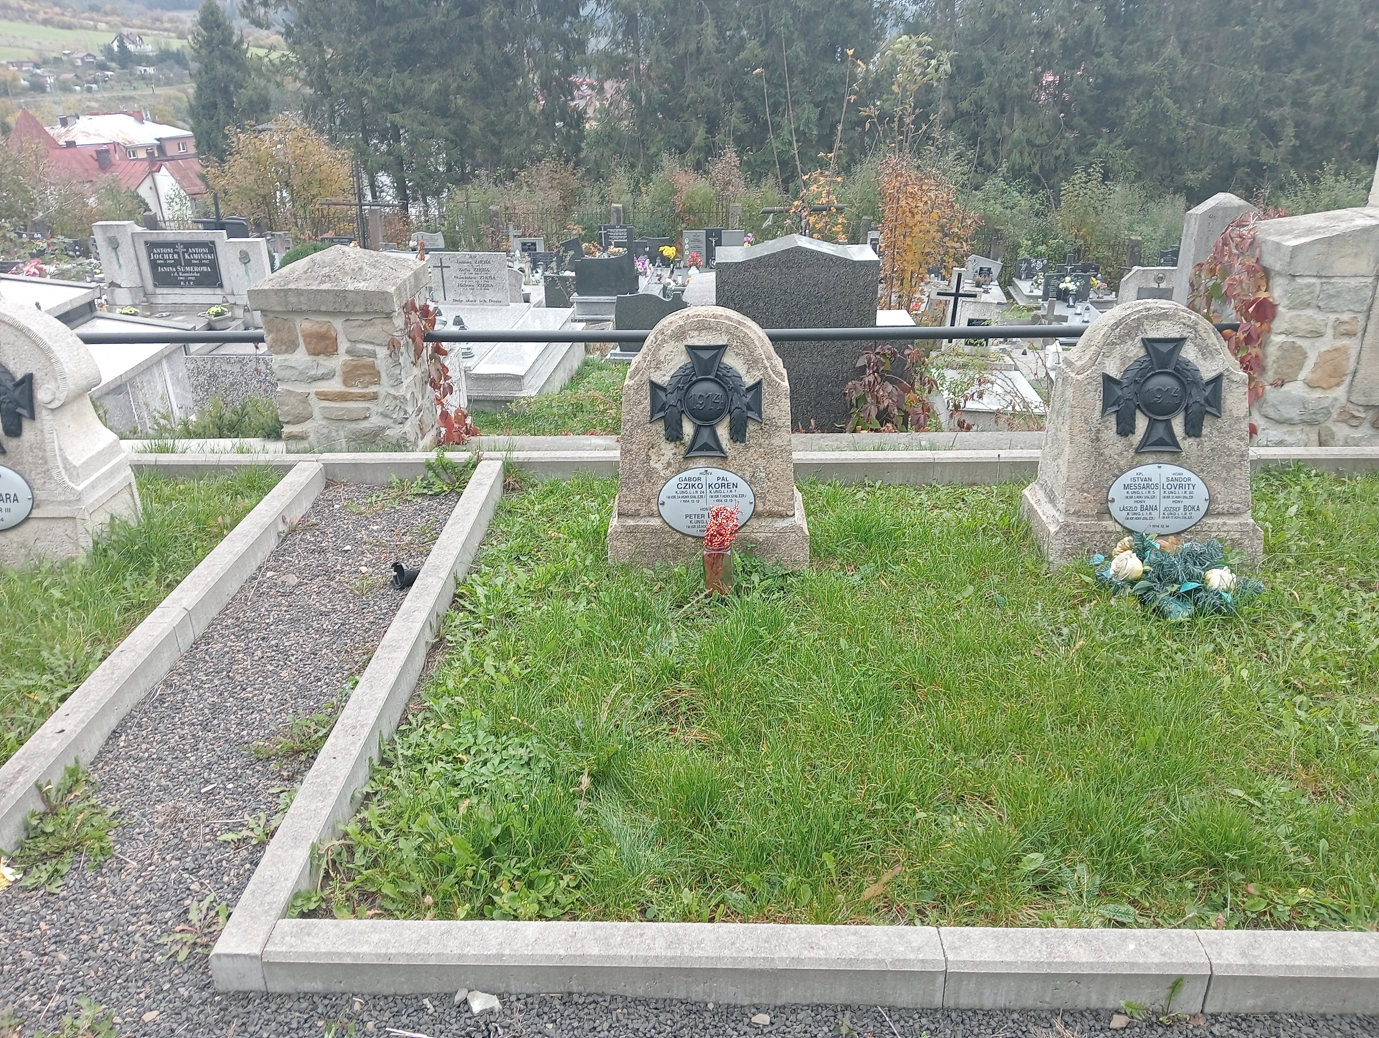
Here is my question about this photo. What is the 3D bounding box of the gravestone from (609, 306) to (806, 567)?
[{"bbox_3d":[0.047,-0.211,2.893,0.515,0.630,0.285,0,23,2],"label":"gravestone"}]

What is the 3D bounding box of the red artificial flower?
[{"bbox_3d":[0.079,0.022,2.921,0.095,0.113,0.080,0,24,1],"label":"red artificial flower"}]

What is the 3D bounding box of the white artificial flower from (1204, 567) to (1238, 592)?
[{"bbox_3d":[1.341,0.153,2.823,0.073,0.058,0.065,0,24,1],"label":"white artificial flower"}]

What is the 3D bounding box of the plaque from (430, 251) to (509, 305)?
[{"bbox_3d":[-1.773,-1.953,9.047,0.626,0.432,0.100,1,23,5],"label":"plaque"}]

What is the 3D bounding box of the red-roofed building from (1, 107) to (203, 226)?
[{"bbox_3d":[-70.234,-41.992,135.000,17.000,11.500,15.000,7,24,18],"label":"red-roofed building"}]

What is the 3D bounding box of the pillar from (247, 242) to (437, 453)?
[{"bbox_3d":[-1.147,-0.609,3.849,0.475,0.670,0.530,0,23,2],"label":"pillar"}]

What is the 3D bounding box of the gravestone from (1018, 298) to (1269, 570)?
[{"bbox_3d":[1.183,-0.222,2.864,0.520,0.630,0.285,0,23,3],"label":"gravestone"}]

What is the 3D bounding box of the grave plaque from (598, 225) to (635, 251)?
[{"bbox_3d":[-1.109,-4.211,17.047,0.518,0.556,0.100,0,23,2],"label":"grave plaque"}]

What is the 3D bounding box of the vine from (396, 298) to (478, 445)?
[{"bbox_3d":[-0.841,-0.505,3.837,0.190,0.480,0.360,0,24,1],"label":"vine"}]

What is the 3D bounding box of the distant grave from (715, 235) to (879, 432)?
[{"bbox_3d":[0.400,-0.678,4.342,0.594,0.812,0.320,0,24,1],"label":"distant grave"}]

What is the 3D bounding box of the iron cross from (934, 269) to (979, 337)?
[{"bbox_3d":[1.792,-1.425,7.520,0.280,0.480,0.025,4,24,0],"label":"iron cross"}]

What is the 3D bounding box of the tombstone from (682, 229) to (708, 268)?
[{"bbox_3d":[0.085,-4.021,16.547,0.374,0.517,0.100,0,23,2],"label":"tombstone"}]

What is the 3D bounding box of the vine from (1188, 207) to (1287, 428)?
[{"bbox_3d":[1.813,-0.662,3.736,0.280,0.660,0.420,0,24,1],"label":"vine"}]

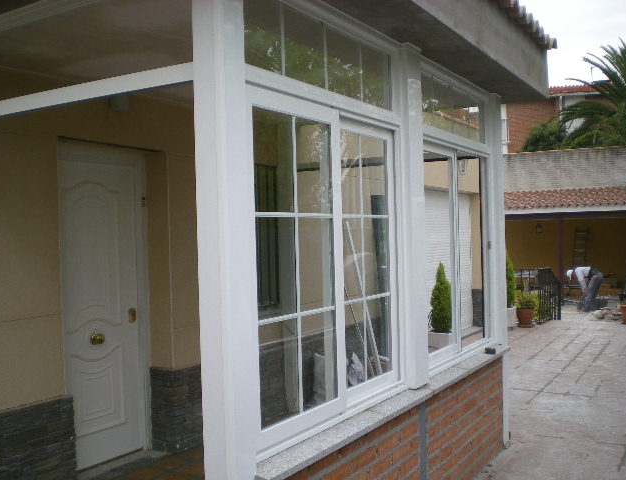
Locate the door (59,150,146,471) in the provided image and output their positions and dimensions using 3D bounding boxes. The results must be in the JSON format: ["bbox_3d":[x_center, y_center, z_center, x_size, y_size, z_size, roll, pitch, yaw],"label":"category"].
[{"bbox_3d":[-1.474,0.456,4.685,0.070,2.100,0.880,-1,0,31],"label":"door"}]

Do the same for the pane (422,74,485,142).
[{"bbox_3d":[0.880,-0.820,4.472,0.030,0.300,1.240,-1,0,31],"label":"pane"}]

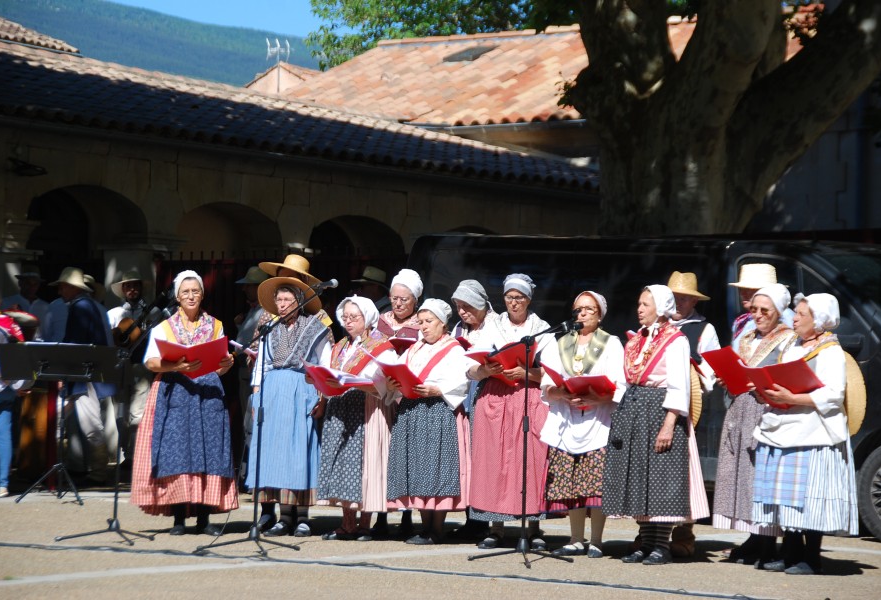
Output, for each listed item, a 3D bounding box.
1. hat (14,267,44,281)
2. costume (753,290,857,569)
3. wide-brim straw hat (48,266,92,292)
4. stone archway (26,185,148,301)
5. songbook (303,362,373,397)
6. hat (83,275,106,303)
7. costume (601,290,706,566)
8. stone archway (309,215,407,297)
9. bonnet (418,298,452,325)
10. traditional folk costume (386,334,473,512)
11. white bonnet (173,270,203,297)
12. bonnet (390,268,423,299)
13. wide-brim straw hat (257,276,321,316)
[{"bbox_3d":[-3.344,-0.216,28.800,0.300,0.130,0.320,7,-2,-30],"label":"hat"},{"bbox_3d":[2.094,0.771,20.250,0.600,1.600,0.580,2,0,-41],"label":"costume"},{"bbox_3d":[-2.913,-0.161,27.800,0.370,0.170,0.340,8,-2,-22],"label":"wide-brim straw hat"},{"bbox_3d":[-3.271,0.270,30.461,0.600,2.480,1.660,-1,-2,33],"label":"stone archway"},{"bbox_3d":[-0.598,0.481,21.100,0.440,0.140,0.300,16,-18,25],"label":"songbook"},{"bbox_3d":[-2.803,-0.102,27.800,0.350,0.140,0.360,5,3,23],"label":"hat"},{"bbox_3d":[1.249,0.726,20.600,0.580,1.620,0.580,-1,-3,43],"label":"costume"},{"bbox_3d":[-1.036,0.370,33.861,0.600,2.400,1.660,-1,-2,33],"label":"stone archway"},{"bbox_3d":[-0.031,0.075,21.950,0.190,0.170,0.220,2,9,31],"label":"bonnet"},{"bbox_3d":[-0.066,0.746,21.320,0.520,1.080,0.450,2,0,30],"label":"traditional folk costume"},{"bbox_3d":[-1.575,-0.097,22.150,0.190,0.180,0.210,2,0,-5],"label":"white bonnet"},{"bbox_3d":[-0.212,-0.098,22.400,0.190,0.190,0.220,2,0,24],"label":"bonnet"},{"bbox_3d":[-0.914,-0.034,21.660,0.410,0.140,0.410,5,-33,13],"label":"wide-brim straw hat"}]

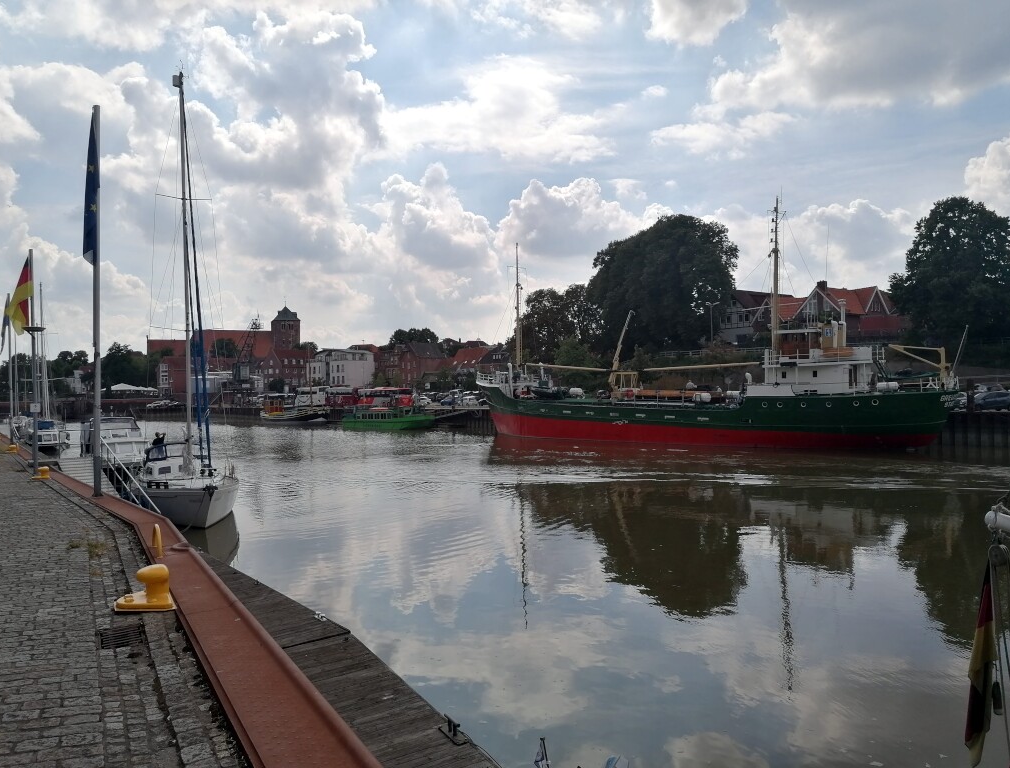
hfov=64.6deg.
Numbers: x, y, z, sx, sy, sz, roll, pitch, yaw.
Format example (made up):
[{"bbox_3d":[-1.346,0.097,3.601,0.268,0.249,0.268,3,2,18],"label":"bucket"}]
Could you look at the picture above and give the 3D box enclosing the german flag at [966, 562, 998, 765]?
[{"bbox_3d":[3.341,1.960,5.600,0.240,1.420,0.200,-2,-1,30],"label":"german flag"}]

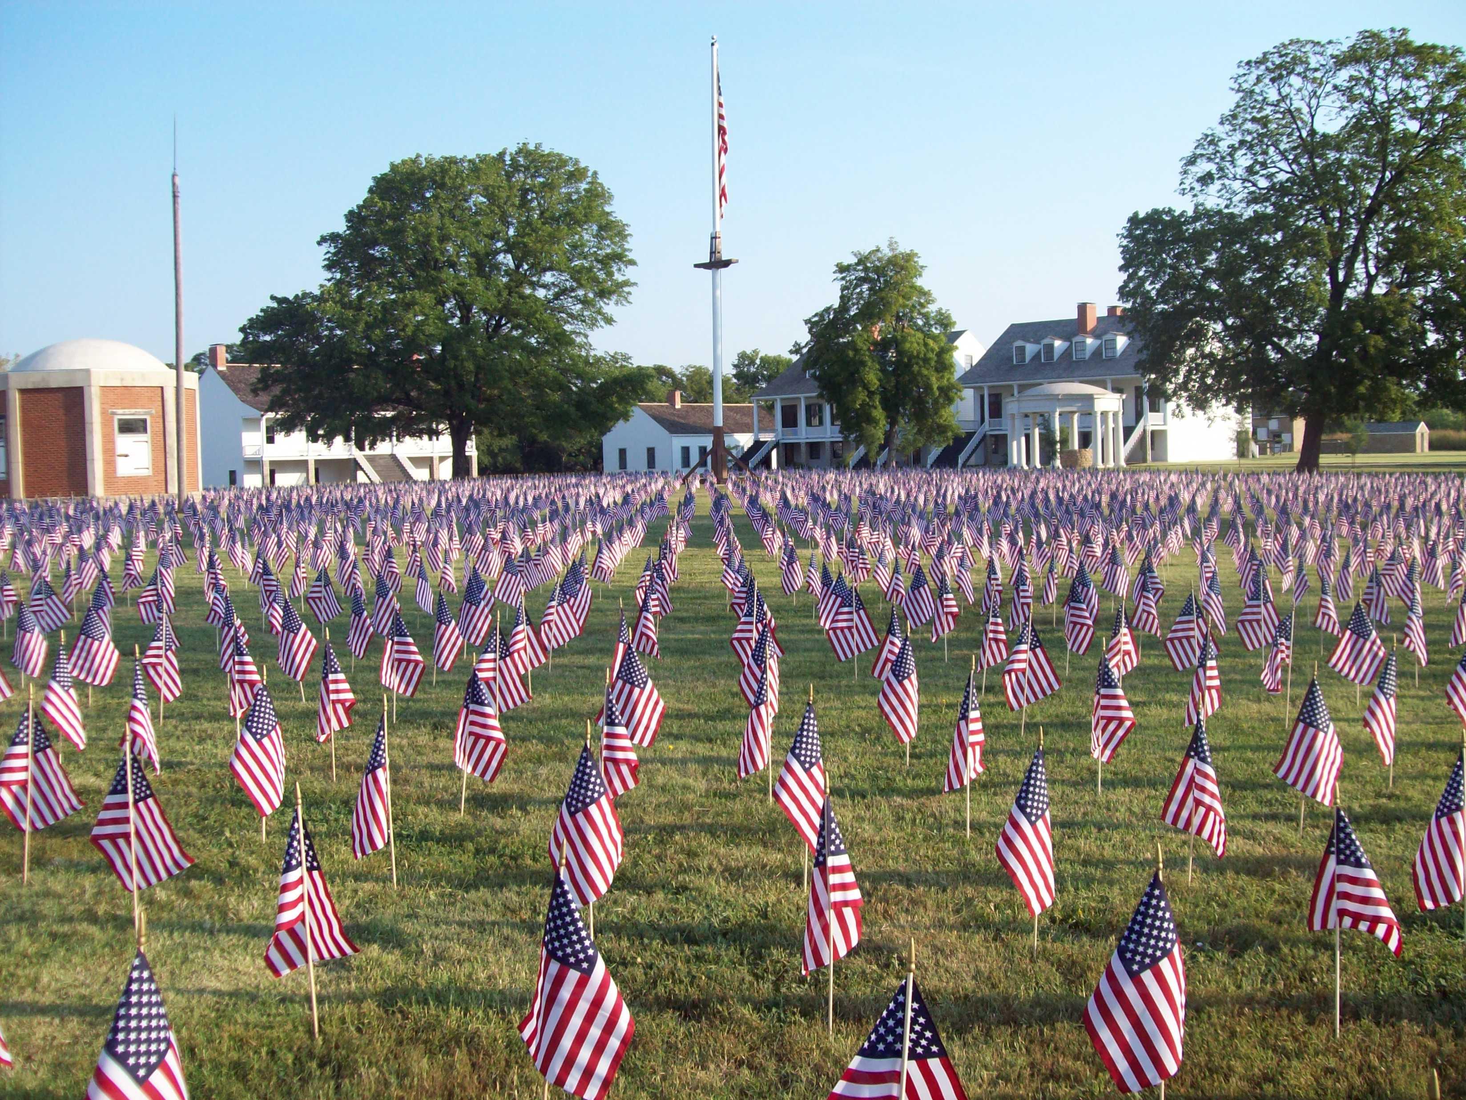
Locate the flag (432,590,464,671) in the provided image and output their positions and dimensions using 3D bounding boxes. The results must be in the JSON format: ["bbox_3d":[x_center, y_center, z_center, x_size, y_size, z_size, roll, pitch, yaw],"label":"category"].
[{"bbox_3d":[-1.843,0.523,9.871,0.201,0.523,0.140,0,4,-5],"label":"flag"}]

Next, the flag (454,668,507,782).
[{"bbox_3d":[-1.096,0.766,6.600,0.223,0.486,0.140,-2,4,-9],"label":"flag"}]

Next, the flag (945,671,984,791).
[{"bbox_3d":[0.938,0.731,6.180,0.163,0.501,0.140,0,4,9],"label":"flag"}]

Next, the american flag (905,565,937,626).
[{"bbox_3d":[1.449,0.355,11.800,0.248,0.487,0.140,0,4,7],"label":"american flag"}]

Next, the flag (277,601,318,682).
[{"bbox_3d":[-2.812,0.581,9.850,0.274,0.548,0.140,-2,4,-16],"label":"flag"}]

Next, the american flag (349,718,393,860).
[{"bbox_3d":[-1.317,0.861,5.550,0.154,0.534,0.180,-2,4,-14],"label":"american flag"}]

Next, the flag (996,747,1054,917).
[{"bbox_3d":[0.898,0.866,4.686,0.179,0.524,0.150,0,4,11],"label":"flag"}]

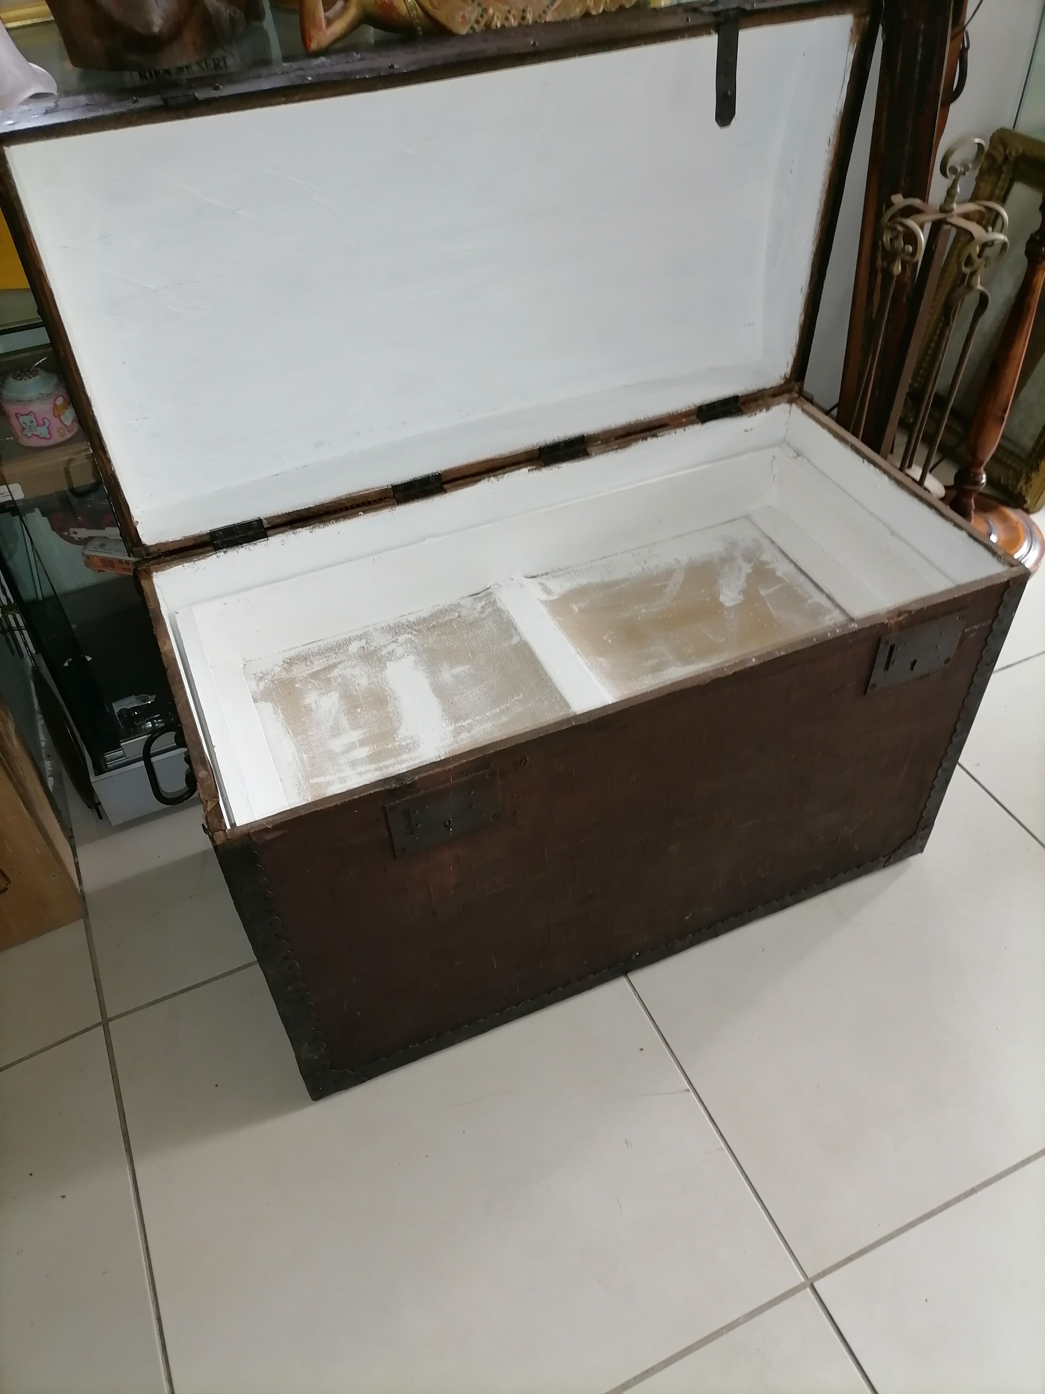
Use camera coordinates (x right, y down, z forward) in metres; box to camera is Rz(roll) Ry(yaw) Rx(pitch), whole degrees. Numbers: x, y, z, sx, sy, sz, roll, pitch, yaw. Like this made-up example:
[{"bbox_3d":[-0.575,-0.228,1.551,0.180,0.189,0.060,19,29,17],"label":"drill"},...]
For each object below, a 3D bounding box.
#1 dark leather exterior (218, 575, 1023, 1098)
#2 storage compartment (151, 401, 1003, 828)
[{"bbox_3d":[0.065,0.040,1.277,0.850,0.478,0.400,-18,46,-15],"label":"dark leather exterior"},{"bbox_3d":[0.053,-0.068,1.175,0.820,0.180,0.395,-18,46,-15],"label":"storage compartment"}]

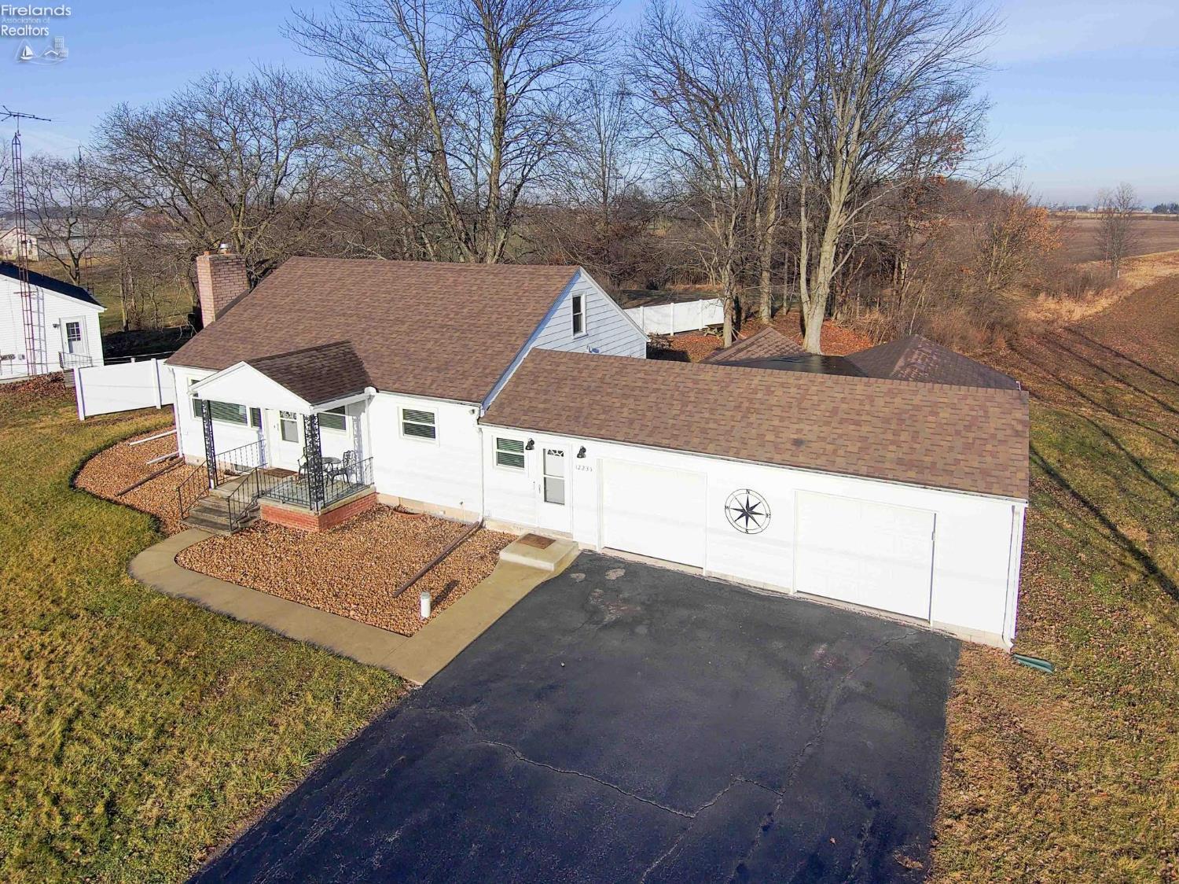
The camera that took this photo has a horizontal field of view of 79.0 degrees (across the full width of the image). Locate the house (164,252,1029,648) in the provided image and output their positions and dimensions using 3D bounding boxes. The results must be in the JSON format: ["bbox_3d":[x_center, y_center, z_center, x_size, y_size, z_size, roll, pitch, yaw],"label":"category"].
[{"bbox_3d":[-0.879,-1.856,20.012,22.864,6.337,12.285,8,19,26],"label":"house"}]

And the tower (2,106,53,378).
[{"bbox_3d":[-25.741,-8.872,32.757,2.321,11.867,1.700,1,17,6],"label":"tower"}]

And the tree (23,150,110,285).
[{"bbox_3d":[-51.266,-21.516,70.063,8.231,13.191,7.889,-12,21,-33],"label":"tree"}]

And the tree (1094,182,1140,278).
[{"bbox_3d":[63.723,-25.607,86.402,5.343,10.882,5.120,11,21,34],"label":"tree"}]

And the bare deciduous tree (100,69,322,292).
[{"bbox_3d":[-29.317,-19.094,55.370,17.325,17.907,16.603,-9,19,-25],"label":"bare deciduous tree"}]

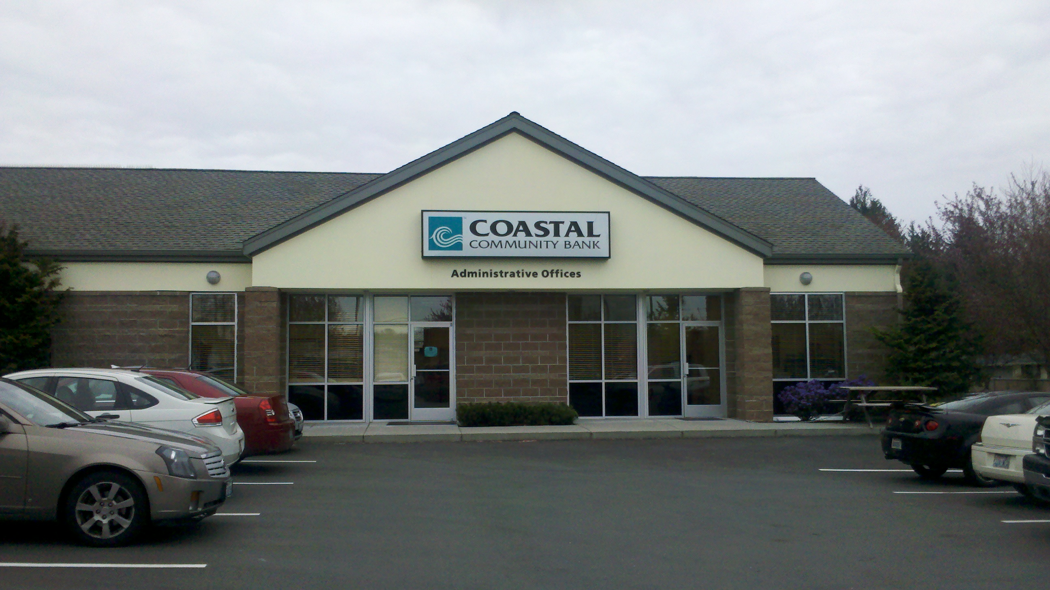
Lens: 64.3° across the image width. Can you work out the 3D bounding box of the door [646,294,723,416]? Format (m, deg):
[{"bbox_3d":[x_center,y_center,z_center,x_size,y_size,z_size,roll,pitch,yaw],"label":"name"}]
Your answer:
[{"bbox_3d":[3.636,1.381,18.913,1.820,2.780,0.120,0,-4,-6],"label":"door"}]

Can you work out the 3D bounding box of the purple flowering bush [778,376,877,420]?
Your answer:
[{"bbox_3d":[6.665,2.275,18.383,2.100,0.980,1.150,0,-4,-6],"label":"purple flowering bush"}]

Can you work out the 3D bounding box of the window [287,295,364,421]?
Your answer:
[{"bbox_3d":[-4.289,1.359,18.058,1.650,2.714,0.140,0,-4,-5],"label":"window"}]

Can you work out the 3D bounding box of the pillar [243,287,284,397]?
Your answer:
[{"bbox_3d":[-5.291,1.288,16.935,0.640,2.860,0.630,0,-4,-6],"label":"pillar"}]

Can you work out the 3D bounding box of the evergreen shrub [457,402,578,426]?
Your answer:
[{"bbox_3d":[-0.179,2.493,17.684,2.560,0.470,0.900,0,-4,-6],"label":"evergreen shrub"}]

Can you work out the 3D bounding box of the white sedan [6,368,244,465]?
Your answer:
[{"bbox_3d":[-5.891,1.696,10.733,4.440,1.490,1.730,0,-4,-8],"label":"white sedan"}]

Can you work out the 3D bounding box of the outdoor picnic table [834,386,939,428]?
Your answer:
[{"bbox_3d":[7.580,2.309,17.484,1.850,0.760,1.500,0,-4,-1],"label":"outdoor picnic table"}]

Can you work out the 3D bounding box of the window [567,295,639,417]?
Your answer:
[{"bbox_3d":[1.733,1.360,18.620,1.653,2.736,0.140,0,-4,-5],"label":"window"}]

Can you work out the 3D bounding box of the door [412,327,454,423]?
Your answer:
[{"bbox_3d":[-2.034,1.700,18.276,0.920,2.130,0.100,0,-4,-6],"label":"door"}]

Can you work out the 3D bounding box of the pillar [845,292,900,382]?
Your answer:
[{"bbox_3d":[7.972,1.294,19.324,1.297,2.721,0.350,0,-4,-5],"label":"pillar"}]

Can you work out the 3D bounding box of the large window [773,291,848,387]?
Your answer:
[{"bbox_3d":[6.446,1.281,19.066,1.781,2.653,0.140,0,-4,-5],"label":"large window"}]

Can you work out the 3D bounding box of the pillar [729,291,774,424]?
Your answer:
[{"bbox_3d":[5.105,1.333,18.647,0.651,2.941,0.580,0,-4,-5],"label":"pillar"}]

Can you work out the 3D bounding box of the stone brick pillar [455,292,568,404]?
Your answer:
[{"bbox_3d":[-0.318,1.330,18.522,2.471,2.755,0.300,0,-4,-5],"label":"stone brick pillar"}]

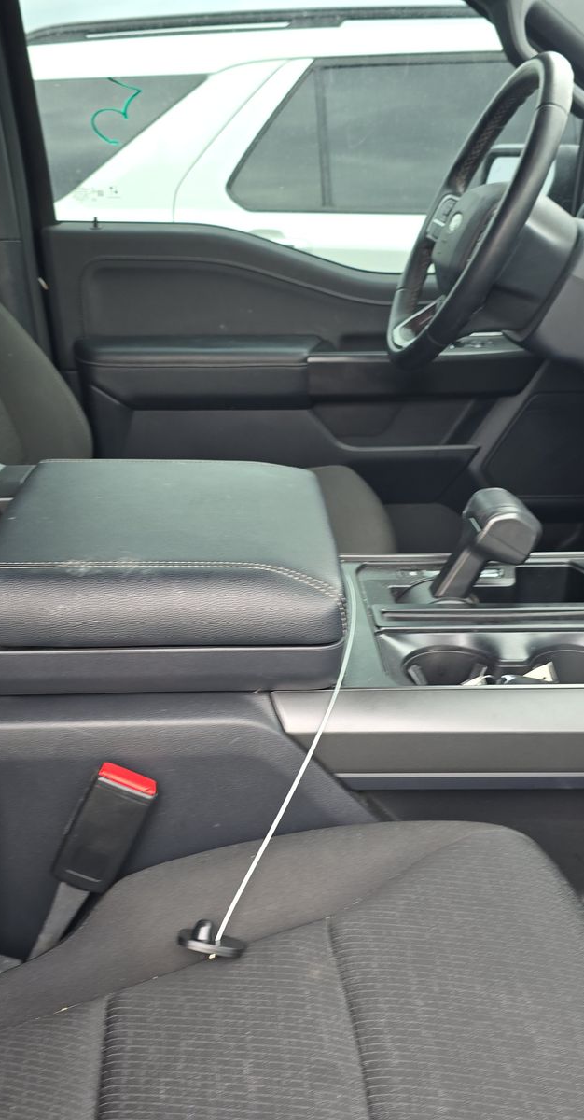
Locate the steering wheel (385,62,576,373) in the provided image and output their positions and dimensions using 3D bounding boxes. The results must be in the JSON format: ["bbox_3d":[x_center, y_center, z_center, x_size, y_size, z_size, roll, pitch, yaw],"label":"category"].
[{"bbox_3d":[0.237,-0.399,1.192,0.090,0.387,0.387,23,20,-11],"label":"steering wheel"}]

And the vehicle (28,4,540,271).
[{"bbox_3d":[0.900,-1.275,4.287,5.050,1.775,2.000,1,22,0],"label":"vehicle"}]

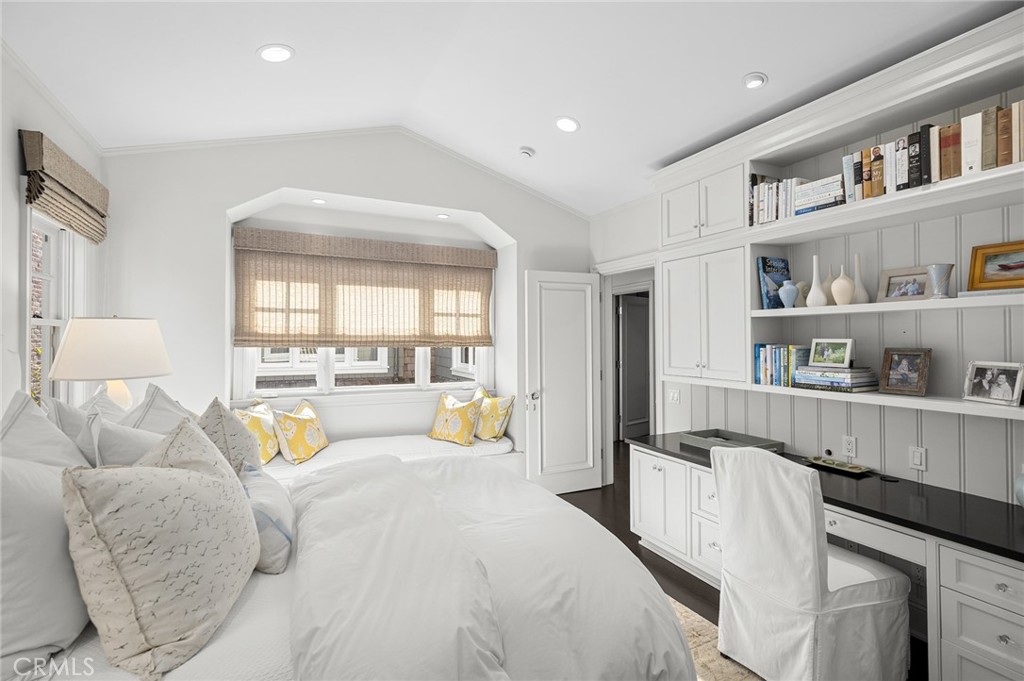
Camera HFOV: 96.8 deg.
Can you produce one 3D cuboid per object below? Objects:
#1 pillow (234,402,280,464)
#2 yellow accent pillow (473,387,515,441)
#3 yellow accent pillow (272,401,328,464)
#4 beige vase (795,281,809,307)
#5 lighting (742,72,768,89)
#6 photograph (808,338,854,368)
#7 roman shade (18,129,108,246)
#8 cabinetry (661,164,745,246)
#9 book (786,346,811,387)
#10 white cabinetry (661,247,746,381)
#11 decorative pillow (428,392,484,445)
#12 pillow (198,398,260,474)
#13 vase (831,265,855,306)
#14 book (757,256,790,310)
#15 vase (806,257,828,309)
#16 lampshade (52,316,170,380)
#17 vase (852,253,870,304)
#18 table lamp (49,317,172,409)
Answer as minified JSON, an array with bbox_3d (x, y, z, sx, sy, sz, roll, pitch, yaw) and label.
[{"bbox_3d":[-1.938,0.700,3.505,0.160,0.450,0.450,-21,4,-9],"label":"pillow"},{"bbox_3d":[-0.215,0.725,4.524,0.460,0.460,0.150,8,-18,40],"label":"yellow accent pillow"},{"bbox_3d":[-1.802,0.770,3.872,0.150,0.460,0.460,-23,0,10],"label":"yellow accent pillow"},{"bbox_3d":[1.677,-0.262,2.625,0.080,0.158,0.080,0,0,-26],"label":"beige vase"},{"bbox_3d":[1.289,-1.381,2.404,0.130,0.040,0.130,17,-7,-25],"label":"lighting"},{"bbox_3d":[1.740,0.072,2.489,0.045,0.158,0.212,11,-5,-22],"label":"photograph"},{"bbox_3d":[-2.465,-0.800,2.550,0.095,0.370,0.910,0,0,-27],"label":"roman shade"},{"bbox_3d":[1.442,-0.912,3.220,0.320,0.410,0.690,0,0,-27],"label":"cabinetry"},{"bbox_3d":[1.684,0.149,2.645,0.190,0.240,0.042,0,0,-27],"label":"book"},{"bbox_3d":[1.418,-0.163,3.175,0.300,0.835,0.700,0,0,-26],"label":"white cabinetry"},{"bbox_3d":[-0.525,0.753,4.378,0.460,0.460,0.150,5,-22,23],"label":"decorative pillow"},{"bbox_3d":[-1.217,0.490,2.032,0.180,0.500,0.500,-15,7,-28],"label":"pillow"},{"bbox_3d":[1.725,-0.288,2.368,0.100,0.212,0.100,0,0,-26],"label":"vase"},{"bbox_3d":[1.602,-0.341,2.760,0.240,0.315,0.038,0,-7,-26],"label":"book"},{"bbox_3d":[1.702,-0.330,2.538,0.100,0.285,0.100,0,0,-27],"label":"vase"},{"bbox_3d":[-2.067,0.042,2.351,0.480,0.305,0.480,0,0,-27],"label":"lampshade"},{"bbox_3d":[1.874,-0.331,2.462,0.100,0.285,0.100,0,0,-27],"label":"vase"},{"bbox_3d":[-1.940,0.259,2.200,0.448,0.760,0.448,0,0,-26],"label":"table lamp"}]

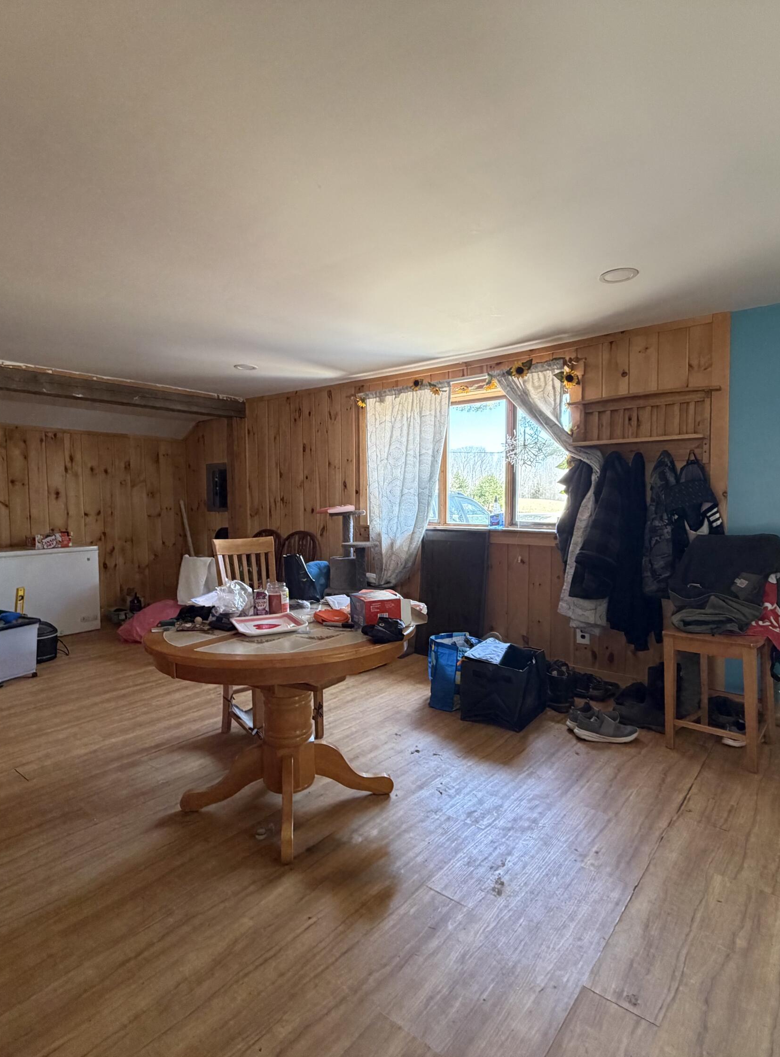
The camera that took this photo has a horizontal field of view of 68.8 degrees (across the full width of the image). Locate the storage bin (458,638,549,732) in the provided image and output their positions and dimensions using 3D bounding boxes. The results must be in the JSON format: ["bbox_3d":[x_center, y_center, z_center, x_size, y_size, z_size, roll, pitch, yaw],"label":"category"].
[{"bbox_3d":[0.665,0.900,3.307,0.342,0.358,0.442,2,4,35],"label":"storage bin"}]

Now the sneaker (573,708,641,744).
[{"bbox_3d":[1.132,1.024,2.979,0.322,0.141,0.116,0,3,3],"label":"sneaker"}]

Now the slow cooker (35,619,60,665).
[{"bbox_3d":[-2.784,0.875,4.442,0.360,0.280,0.340,1,3,18],"label":"slow cooker"}]

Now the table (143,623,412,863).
[{"bbox_3d":[-0.409,0.744,2.296,1.060,0.750,1.060,0,3,0],"label":"table"}]

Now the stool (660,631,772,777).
[{"bbox_3d":[1.657,0.809,2.862,0.397,0.579,0.422,3,4,43],"label":"stool"}]

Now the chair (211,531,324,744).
[{"bbox_3d":[-0.646,0.583,3.036,0.432,1.030,0.502,-3,4,-39],"label":"chair"}]

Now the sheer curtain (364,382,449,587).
[{"bbox_3d":[0.140,-0.325,4.746,0.880,1.660,0.140,2,4,39],"label":"sheer curtain"}]

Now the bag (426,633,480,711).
[{"bbox_3d":[0.405,0.869,3.509,0.186,0.400,0.382,2,4,31],"label":"bag"}]

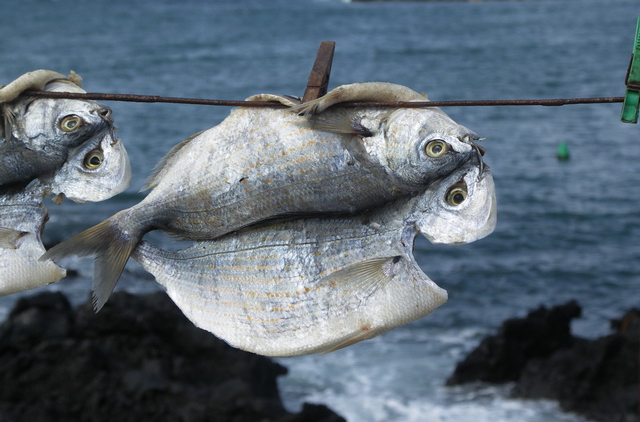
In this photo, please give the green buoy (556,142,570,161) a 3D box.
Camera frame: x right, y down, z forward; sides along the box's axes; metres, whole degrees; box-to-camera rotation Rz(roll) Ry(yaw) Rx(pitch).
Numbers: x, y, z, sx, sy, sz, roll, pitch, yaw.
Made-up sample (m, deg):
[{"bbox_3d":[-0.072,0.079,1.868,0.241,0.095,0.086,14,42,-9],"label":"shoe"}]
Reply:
[{"bbox_3d":[7.902,-1.931,66.000,0.430,0.620,0.430,-1,7,0],"label":"green buoy"}]

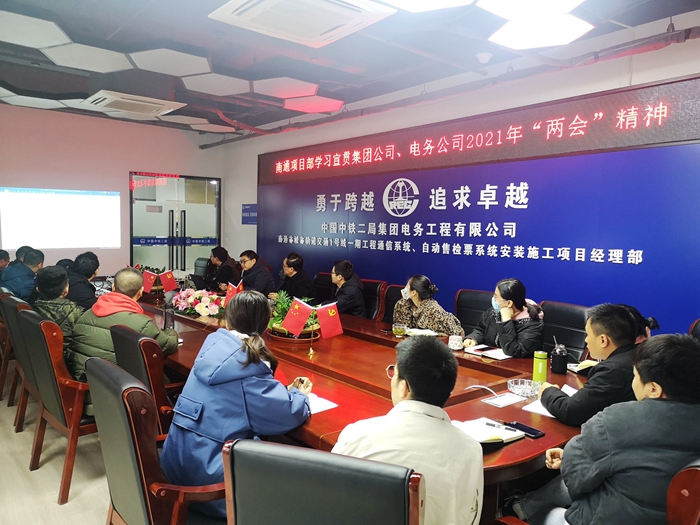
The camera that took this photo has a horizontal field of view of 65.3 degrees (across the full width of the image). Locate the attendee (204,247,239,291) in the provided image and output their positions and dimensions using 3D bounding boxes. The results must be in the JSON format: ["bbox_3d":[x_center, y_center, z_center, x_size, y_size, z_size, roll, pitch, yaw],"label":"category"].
[{"bbox_3d":[-1.785,0.434,7.380,0.780,1.290,0.550,0,4,-22],"label":"attendee"}]

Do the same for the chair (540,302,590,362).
[{"bbox_3d":[1.595,0.869,4.280,0.660,1.050,0.610,-2,5,-39],"label":"chair"}]

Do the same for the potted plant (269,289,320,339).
[{"bbox_3d":[-0.445,0.417,4.340,0.400,0.370,0.400,1,4,0],"label":"potted plant"}]

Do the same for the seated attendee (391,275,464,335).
[{"bbox_3d":[0.683,0.716,4.866,0.720,1.250,0.570,0,4,-17],"label":"seated attendee"}]

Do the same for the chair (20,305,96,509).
[{"bbox_3d":[-1.631,0.804,3.377,0.640,1.060,0.610,-2,5,-41],"label":"chair"}]

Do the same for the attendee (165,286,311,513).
[{"bbox_3d":[-0.528,0.775,2.382,0.560,1.280,0.880,4,5,41],"label":"attendee"}]

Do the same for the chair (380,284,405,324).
[{"bbox_3d":[0.392,0.740,4.995,0.640,1.060,0.600,-2,5,-41],"label":"chair"}]

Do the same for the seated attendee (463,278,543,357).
[{"bbox_3d":[1.245,0.753,4.151,0.720,1.280,0.580,0,4,-24],"label":"seated attendee"}]

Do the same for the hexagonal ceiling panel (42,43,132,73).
[{"bbox_3d":[-2.366,-1.877,4.970,0.800,0.060,0.710,-2,5,-40],"label":"hexagonal ceiling panel"}]

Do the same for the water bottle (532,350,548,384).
[{"bbox_3d":[1.075,0.595,3.080,0.072,0.200,0.072,3,4,18],"label":"water bottle"}]

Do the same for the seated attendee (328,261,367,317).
[{"bbox_3d":[-0.139,0.598,5.439,0.800,1.270,0.540,-1,4,-24],"label":"seated attendee"}]

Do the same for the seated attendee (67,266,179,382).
[{"bbox_3d":[-1.438,0.687,3.468,0.620,1.290,0.800,3,4,30],"label":"seated attendee"}]

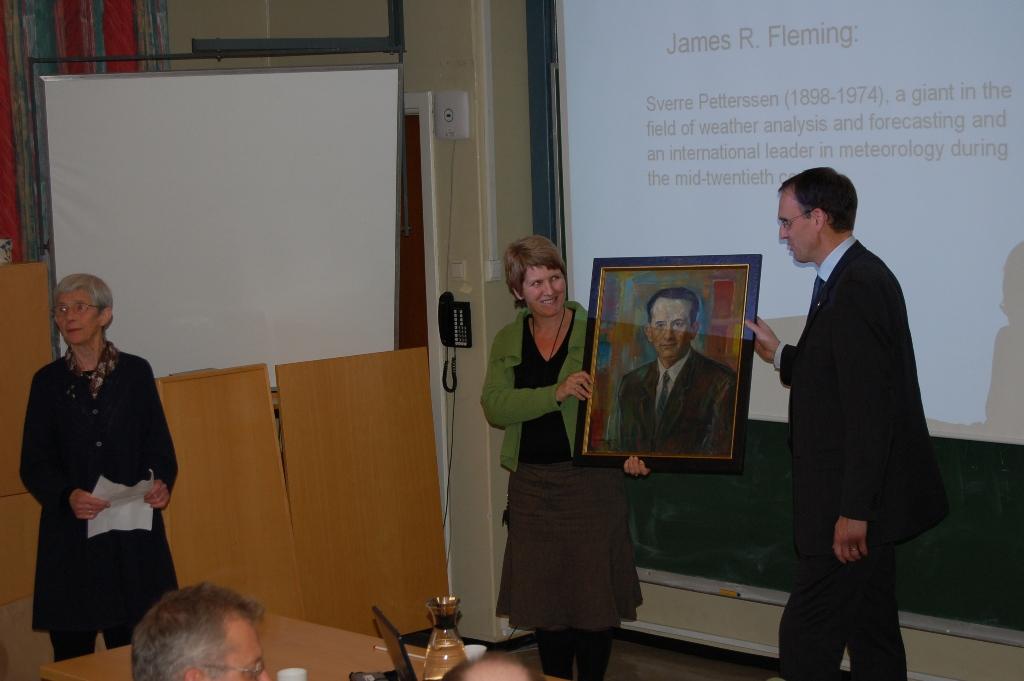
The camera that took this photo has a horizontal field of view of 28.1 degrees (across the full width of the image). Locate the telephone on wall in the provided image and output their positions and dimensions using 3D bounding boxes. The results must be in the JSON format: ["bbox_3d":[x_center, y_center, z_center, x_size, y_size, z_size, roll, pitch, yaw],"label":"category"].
[{"bbox_3d":[-0.224,-0.073,7.731,0.056,0.208,0.140,-8,8,-44],"label":"telephone on wall"}]

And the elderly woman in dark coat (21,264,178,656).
[{"bbox_3d":[-1.300,0.573,6.420,0.480,1.570,0.360,-4,6,-21],"label":"elderly woman in dark coat"}]

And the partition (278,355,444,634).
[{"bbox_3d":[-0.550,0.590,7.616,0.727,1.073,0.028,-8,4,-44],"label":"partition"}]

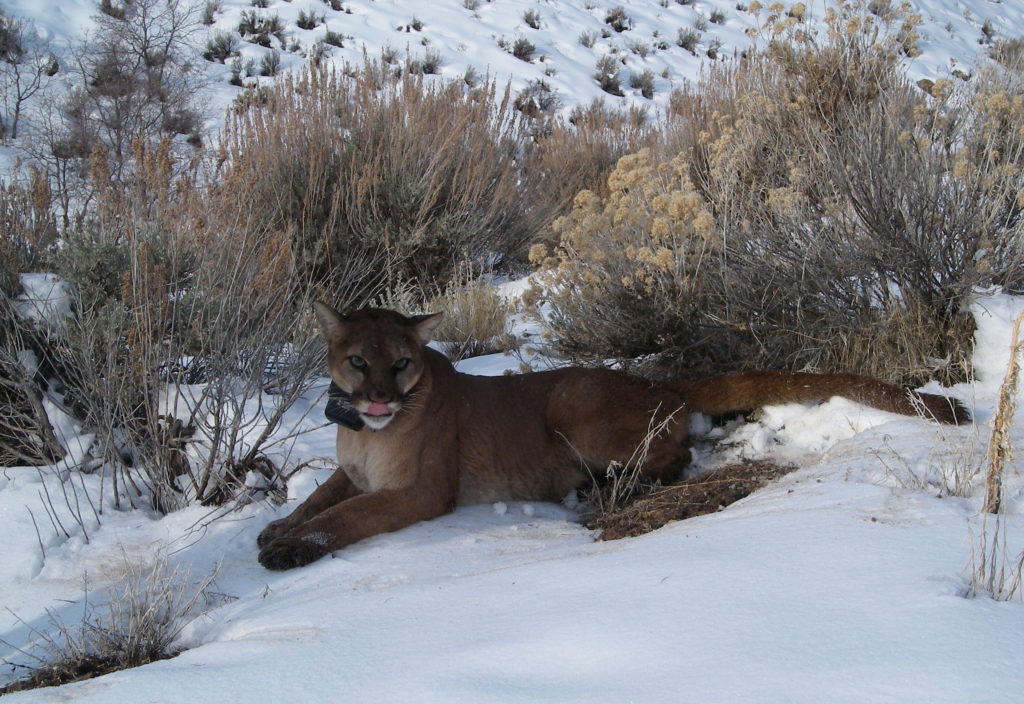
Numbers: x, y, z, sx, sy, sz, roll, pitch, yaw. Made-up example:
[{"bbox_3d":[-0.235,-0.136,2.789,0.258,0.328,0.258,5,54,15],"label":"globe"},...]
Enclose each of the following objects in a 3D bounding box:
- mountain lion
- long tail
[{"bbox_3d":[0.260,0.050,3.452,1.813,0.450,0.460,-7,15,-29],"label":"mountain lion"},{"bbox_3d":[0.734,0.105,3.770,0.738,0.115,0.130,-4,14,-16],"label":"long tail"}]

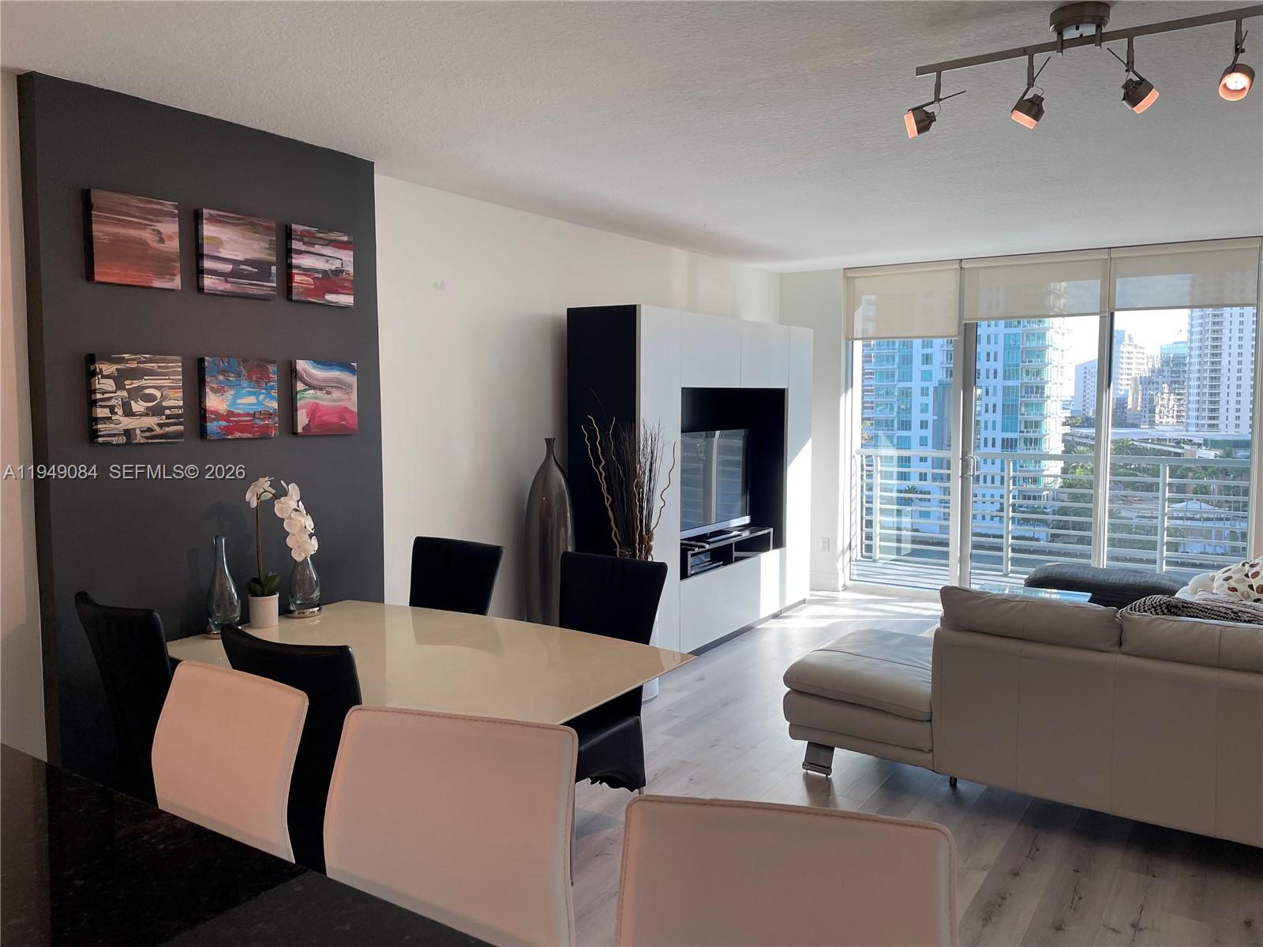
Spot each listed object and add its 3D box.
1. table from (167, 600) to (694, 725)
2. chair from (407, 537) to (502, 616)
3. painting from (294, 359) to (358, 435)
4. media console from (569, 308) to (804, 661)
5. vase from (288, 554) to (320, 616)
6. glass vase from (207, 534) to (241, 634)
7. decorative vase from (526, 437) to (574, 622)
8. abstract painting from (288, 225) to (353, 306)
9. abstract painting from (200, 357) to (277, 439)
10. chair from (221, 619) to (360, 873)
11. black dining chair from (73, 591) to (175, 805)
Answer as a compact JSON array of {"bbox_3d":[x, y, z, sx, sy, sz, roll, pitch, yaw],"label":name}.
[{"bbox_3d":[-0.708,0.967,3.179,1.640,0.750,1.040,3,6,33],"label":"table"},{"bbox_3d":[-0.878,0.794,3.829,0.465,0.977,0.600,3,5,33],"label":"chair"},{"bbox_3d":[-1.277,-0.314,3.959,0.036,0.305,0.305,3,6,33],"label":"painting"},{"bbox_3d":[0.520,0.012,6.502,0.510,2.098,2.461,3,6,33],"label":"media console"},{"bbox_3d":[-1.279,0.382,3.705,0.135,0.340,0.135,3,5,33],"label":"vase"},{"bbox_3d":[-1.470,0.398,3.411,0.125,0.348,0.125,3,6,33],"label":"glass vase"},{"bbox_3d":[-0.442,0.491,5.225,0.270,1.358,0.270,0,5,0],"label":"decorative vase"},{"bbox_3d":[-1.271,-0.839,3.881,0.040,0.300,0.303,3,5,33],"label":"abstract painting"},{"bbox_3d":[-1.495,-0.285,3.628,0.036,0.305,0.305,3,6,33],"label":"abstract painting"},{"bbox_3d":[-0.729,0.896,2.581,0.470,0.990,0.600,3,6,33],"label":"chair"},{"bbox_3d":[-1.367,0.855,3.081,0.465,0.977,0.600,3,5,33],"label":"black dining chair"}]

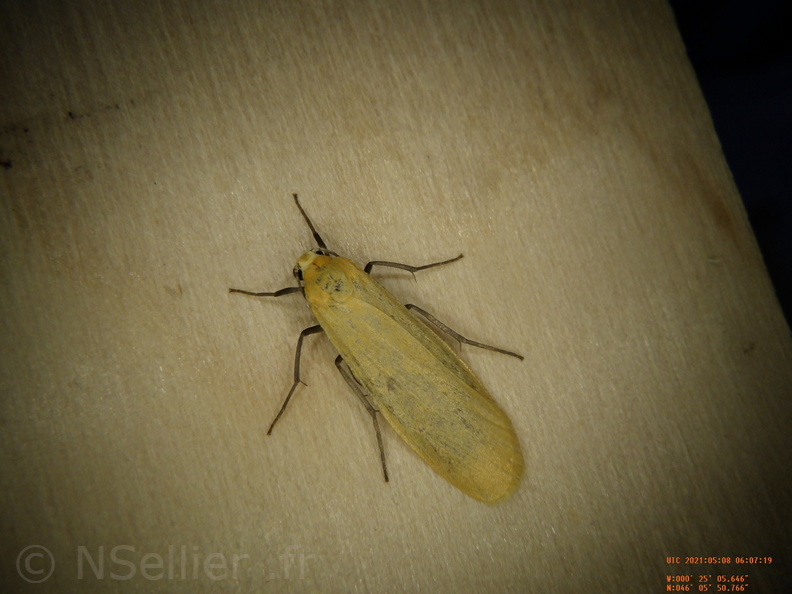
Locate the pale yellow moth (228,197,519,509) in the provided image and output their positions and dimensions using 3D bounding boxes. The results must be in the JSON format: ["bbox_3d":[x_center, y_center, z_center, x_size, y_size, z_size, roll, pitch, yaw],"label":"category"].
[{"bbox_3d":[-0.001,0.003,0.039,0.014,0.004,0.019,-42,86,-3],"label":"pale yellow moth"}]

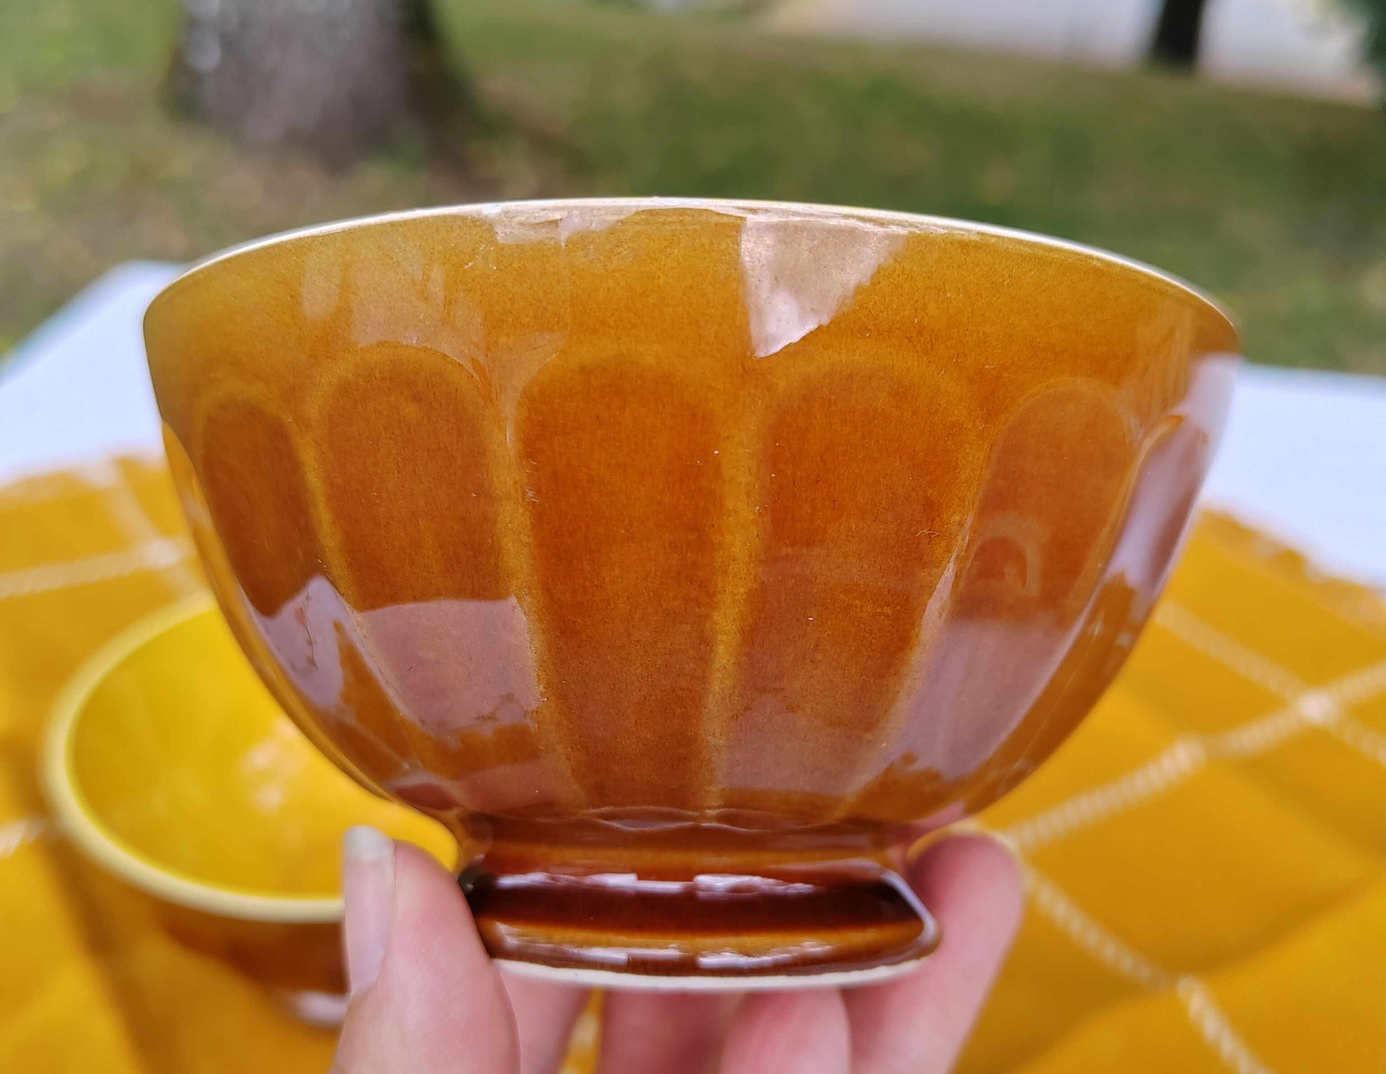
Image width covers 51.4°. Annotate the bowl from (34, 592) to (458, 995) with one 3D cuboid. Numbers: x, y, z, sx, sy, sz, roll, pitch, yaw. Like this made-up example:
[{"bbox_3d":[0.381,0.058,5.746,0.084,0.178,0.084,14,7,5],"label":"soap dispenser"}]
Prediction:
[{"bbox_3d":[-0.096,0.081,0.387,0.137,0.081,0.137,6,31,-4],"label":"bowl"}]

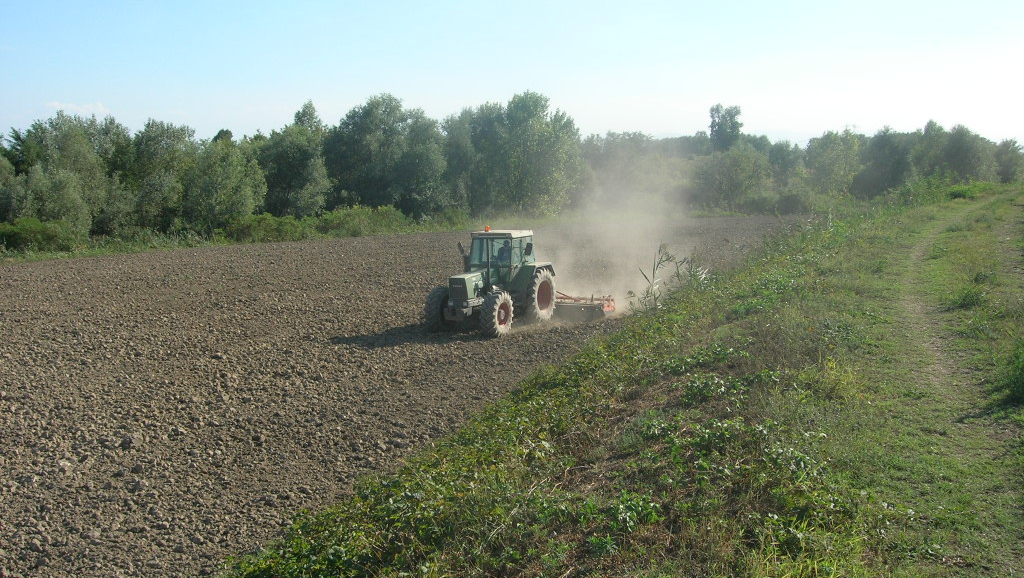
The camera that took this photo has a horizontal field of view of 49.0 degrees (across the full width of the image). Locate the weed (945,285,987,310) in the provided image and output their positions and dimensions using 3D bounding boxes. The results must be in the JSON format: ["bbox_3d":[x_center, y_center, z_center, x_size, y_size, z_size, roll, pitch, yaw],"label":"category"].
[{"bbox_3d":[4.881,0.091,12.100,0.400,0.230,0.380,0,7,0],"label":"weed"}]

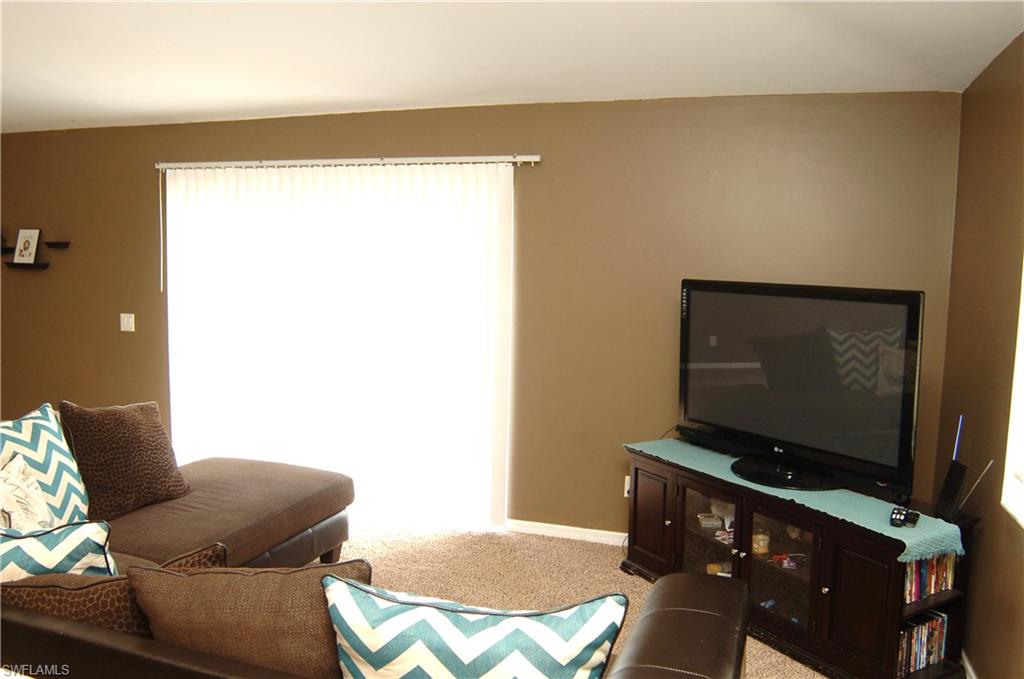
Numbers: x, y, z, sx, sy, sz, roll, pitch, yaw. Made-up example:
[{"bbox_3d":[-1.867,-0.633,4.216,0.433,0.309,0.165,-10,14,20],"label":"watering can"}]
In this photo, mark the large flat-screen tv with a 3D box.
[{"bbox_3d":[1.175,0.178,3.310,0.310,0.810,1.210,-3,6,-32],"label":"large flat-screen tv"}]

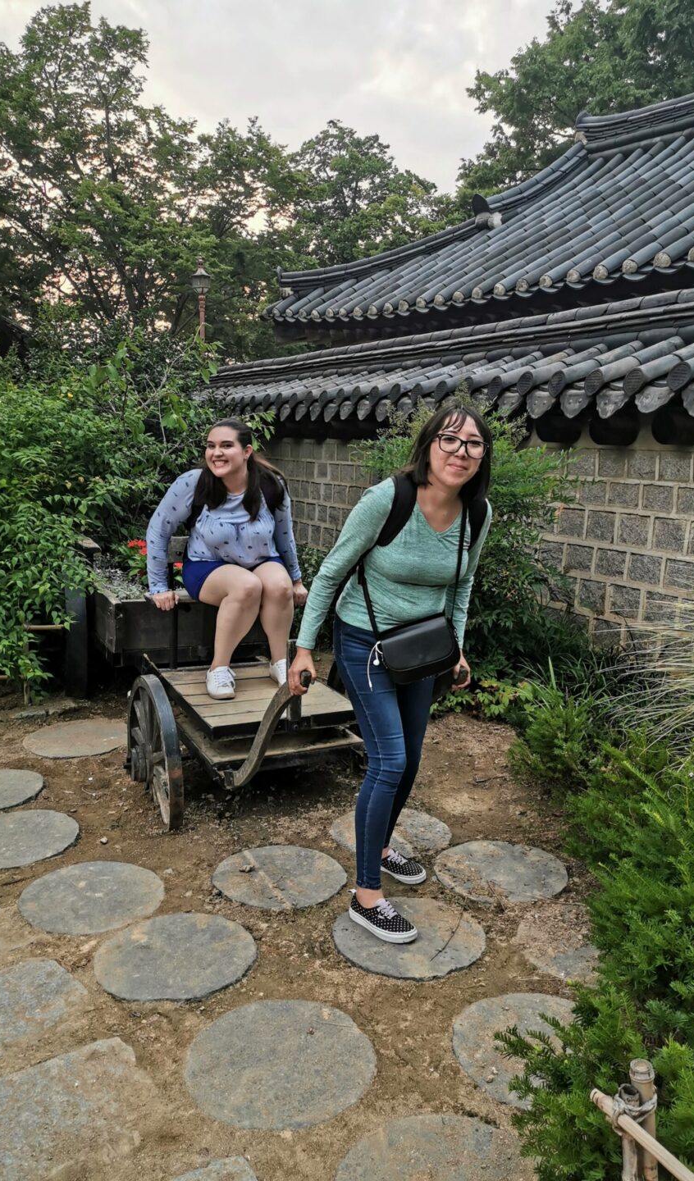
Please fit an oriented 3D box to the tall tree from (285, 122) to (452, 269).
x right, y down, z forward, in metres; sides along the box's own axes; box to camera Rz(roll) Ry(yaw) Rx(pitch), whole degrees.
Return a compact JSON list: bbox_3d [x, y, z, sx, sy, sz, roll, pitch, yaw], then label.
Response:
[{"bbox_3d":[0.624,-8.051,25.989,6.000,9.750,6.000,1,10,0],"label":"tall tree"}]

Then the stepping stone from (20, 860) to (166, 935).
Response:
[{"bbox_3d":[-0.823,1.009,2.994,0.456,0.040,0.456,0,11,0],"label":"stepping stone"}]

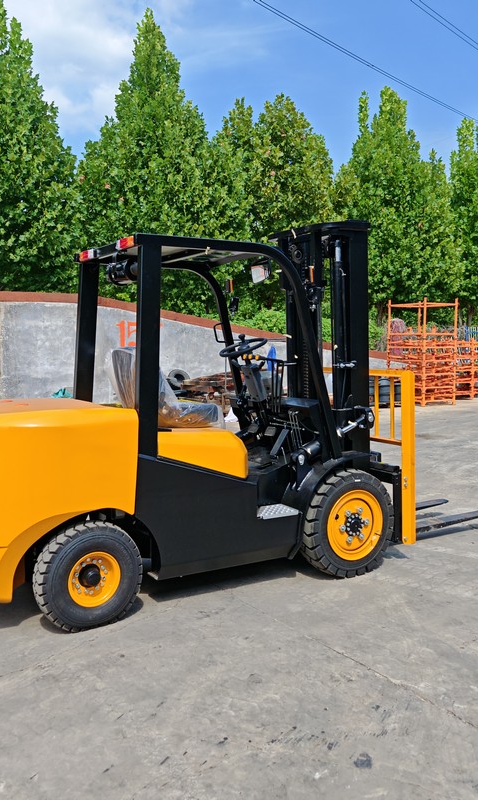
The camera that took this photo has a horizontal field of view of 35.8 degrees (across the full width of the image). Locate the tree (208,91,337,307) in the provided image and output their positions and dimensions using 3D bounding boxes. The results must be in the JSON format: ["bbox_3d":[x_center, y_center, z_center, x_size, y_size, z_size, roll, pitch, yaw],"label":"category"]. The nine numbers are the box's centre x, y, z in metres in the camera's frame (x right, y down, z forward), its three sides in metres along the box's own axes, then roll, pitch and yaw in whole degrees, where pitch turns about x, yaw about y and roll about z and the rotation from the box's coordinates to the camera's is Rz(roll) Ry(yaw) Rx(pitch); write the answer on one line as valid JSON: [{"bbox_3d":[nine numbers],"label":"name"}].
[{"bbox_3d":[0.875,-4.043,19.311,3.100,7.613,3.100,0,5,3],"label":"tree"}]

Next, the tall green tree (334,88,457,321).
[{"bbox_3d":[4.652,-4.797,21.954,3.700,8.606,3.700,1,5,12],"label":"tall green tree"}]

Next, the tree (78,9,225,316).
[{"bbox_3d":[-2.080,-4.491,17.260,3.500,8.899,3.500,-1,5,-7],"label":"tree"}]

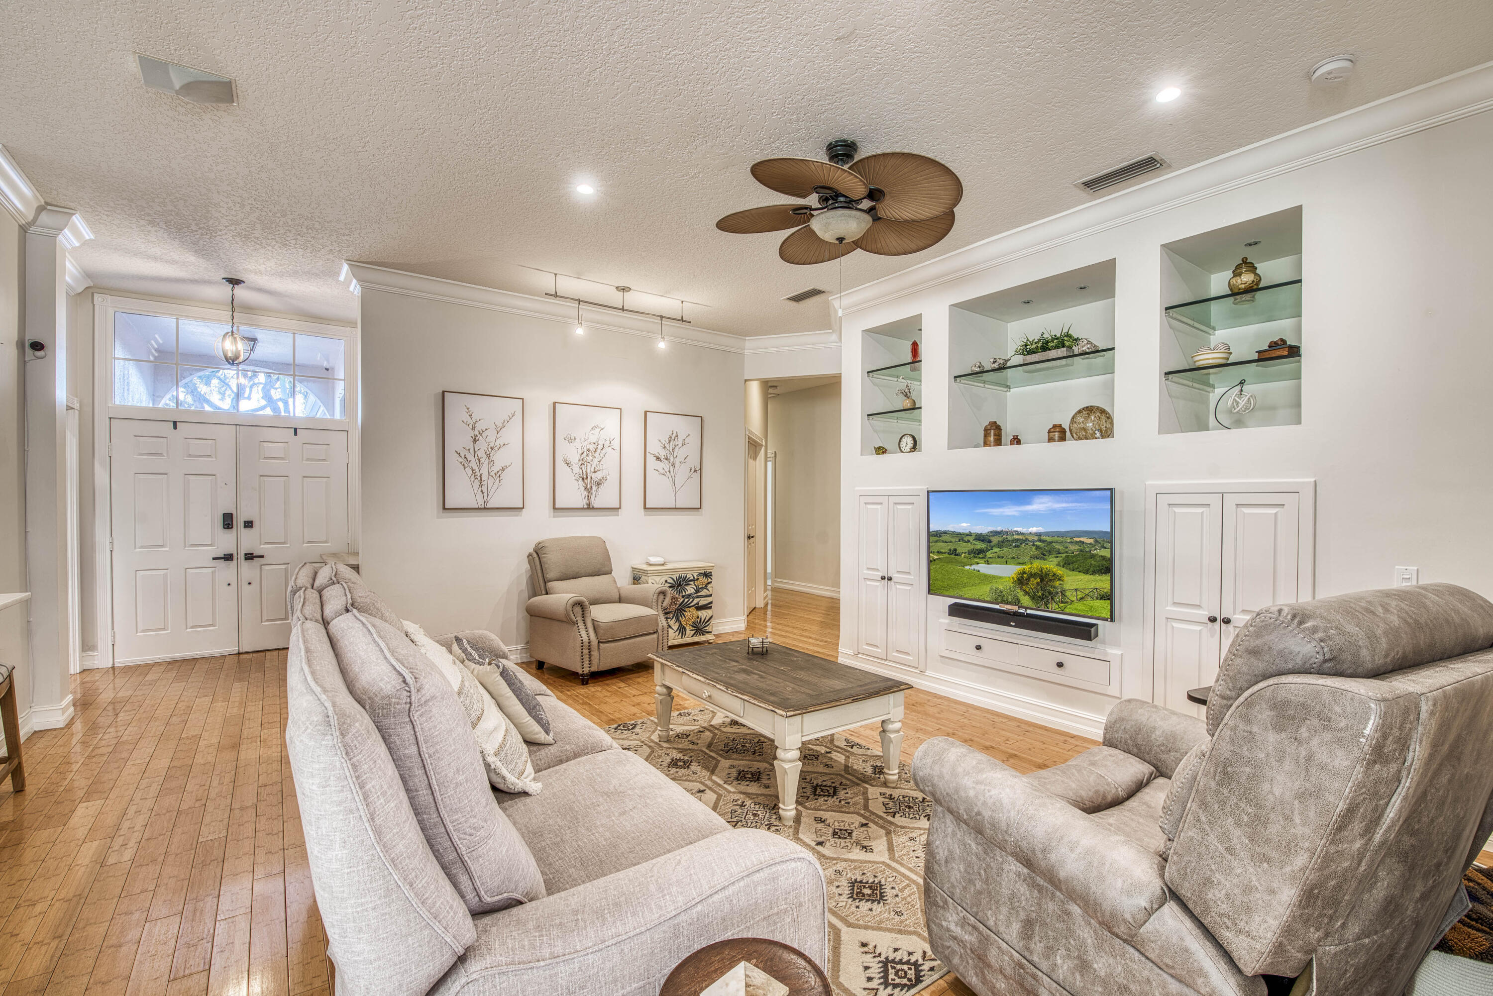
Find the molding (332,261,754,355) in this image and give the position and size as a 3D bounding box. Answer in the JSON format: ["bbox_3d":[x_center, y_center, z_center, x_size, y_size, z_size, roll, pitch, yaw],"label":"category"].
[{"bbox_3d":[-1.414,-1.568,5.393,3.575,0.134,0.159,0,0,-36],"label":"molding"}]

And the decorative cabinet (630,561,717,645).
[{"bbox_3d":[-0.683,1.018,5.837,0.695,0.750,0.338,0,0,-35],"label":"decorative cabinet"}]

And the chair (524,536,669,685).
[{"bbox_3d":[-1.242,0.867,5.098,0.830,1.050,0.860,0,0,45],"label":"chair"}]

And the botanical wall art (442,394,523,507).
[{"bbox_3d":[-2.097,-0.358,4.968,0.621,0.923,0.040,0,0,-36],"label":"botanical wall art"}]

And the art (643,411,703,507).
[{"bbox_3d":[-0.696,-0.348,5.989,0.625,0.905,0.035,0,0,-36],"label":"art"}]

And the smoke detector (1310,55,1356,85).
[{"bbox_3d":[2.180,-1.591,2.315,0.124,0.045,0.124,0,0,-38],"label":"smoke detector"}]

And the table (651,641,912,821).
[{"bbox_3d":[0.122,1.155,3.328,0.794,0.486,1.270,0,0,-35],"label":"table"}]

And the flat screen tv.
[{"bbox_3d":[1.688,0.325,3.983,0.060,0.742,1.245,0,0,-36],"label":"flat screen tv"}]

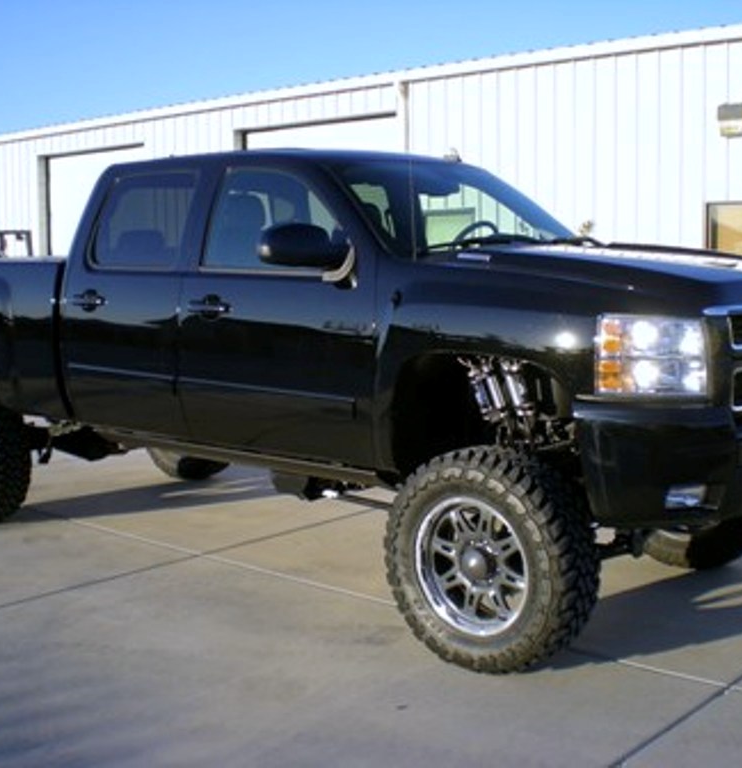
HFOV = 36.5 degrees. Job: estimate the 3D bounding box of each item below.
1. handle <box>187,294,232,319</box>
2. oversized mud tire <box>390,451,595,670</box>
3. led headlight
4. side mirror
[{"bbox_3d":[-0.764,-0.362,5.287,0.260,0.110,0.065,5,9,41],"label":"handle"},{"bbox_3d":[0.466,0.693,4.446,0.860,0.860,0.320,5,9,41],"label":"oversized mud tire"},{"bbox_3d":[1.011,-0.102,4.018,0.320,0.290,0.320,5,9,41],"label":"led headlight"},{"bbox_3d":[-0.288,-0.567,4.661,0.170,0.200,0.330,5,9,41],"label":"side mirror"}]

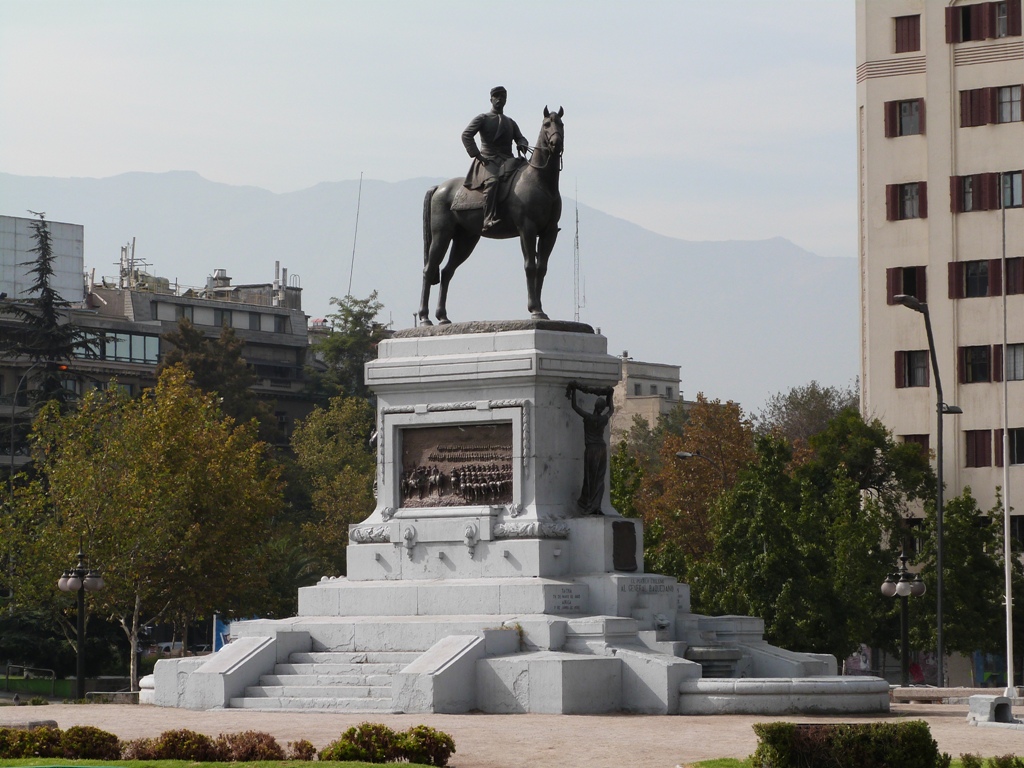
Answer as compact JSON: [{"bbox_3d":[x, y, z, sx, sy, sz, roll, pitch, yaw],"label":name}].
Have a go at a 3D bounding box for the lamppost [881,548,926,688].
[{"bbox_3d":[9.834,6.041,107.000,1.150,3.900,1.150,0,-4,0],"label":"lamppost"}]

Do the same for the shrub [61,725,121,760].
[{"bbox_3d":[-5.274,4.486,53.300,0.750,0.460,0.650,0,-4,0],"label":"shrub"}]

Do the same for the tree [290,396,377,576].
[{"bbox_3d":[-5.243,4.800,134.954,4.000,9.000,4.000,0,-3,0],"label":"tree"}]

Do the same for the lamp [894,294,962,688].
[{"bbox_3d":[11.733,3.226,120.000,1.950,11.500,0.400,0,-4,0],"label":"lamp"}]

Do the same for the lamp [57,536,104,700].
[{"bbox_3d":[-8.991,4.882,88.867,0.980,3.450,0.980,0,-3,0],"label":"lamp"}]

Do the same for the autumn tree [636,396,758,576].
[{"bbox_3d":[6.443,5.088,147.960,4.400,9.700,4.400,0,-3,0],"label":"autumn tree"}]

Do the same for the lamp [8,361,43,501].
[{"bbox_3d":[-16.492,4.851,145.000,1.400,11.300,0.350,0,-4,0],"label":"lamp"}]

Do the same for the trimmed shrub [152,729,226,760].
[{"bbox_3d":[-3.406,3.796,44.853,0.800,0.360,0.720,0,-3,0],"label":"trimmed shrub"}]

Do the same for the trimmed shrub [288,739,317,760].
[{"bbox_3d":[-2.616,4.565,53.200,0.350,0.280,0.340,0,-4,0],"label":"trimmed shrub"}]

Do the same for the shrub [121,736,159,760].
[{"bbox_3d":[-4.661,4.561,53.300,0.470,0.310,0.450,0,-4,0],"label":"shrub"}]

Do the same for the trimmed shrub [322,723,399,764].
[{"bbox_3d":[-1.560,3.691,43.858,0.830,0.430,0.750,0,-3,0],"label":"trimmed shrub"}]

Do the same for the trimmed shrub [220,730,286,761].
[{"bbox_3d":[-3.247,4.523,53.300,0.800,0.380,0.650,0,-4,0],"label":"trimmed shrub"}]

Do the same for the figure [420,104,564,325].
[{"bbox_3d":[-0.259,-2.966,70.238,3.200,3.900,1.300,-3,-4,39],"label":"figure"}]

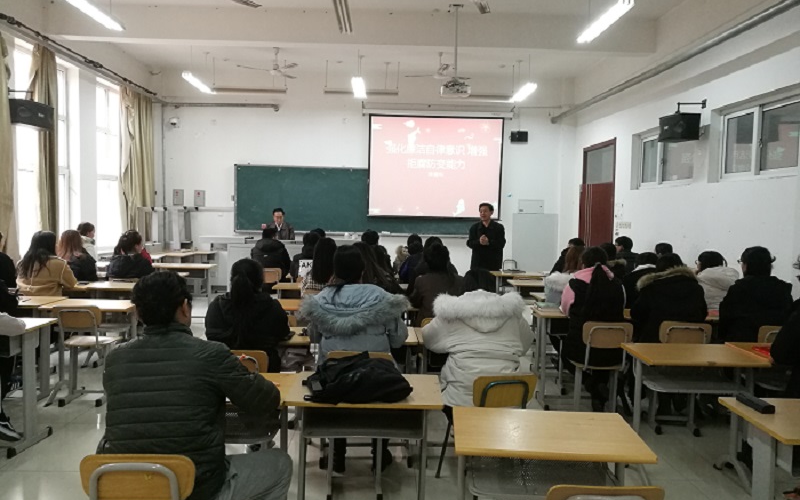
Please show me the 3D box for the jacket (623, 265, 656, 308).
[{"bbox_3d":[2.437,0.433,6.062,0.500,0.620,0.400,1,4,-7],"label":"jacket"}]

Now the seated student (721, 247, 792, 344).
[{"bbox_3d":[2.702,0.644,5.081,0.560,1.360,0.780,0,4,-16],"label":"seated student"}]

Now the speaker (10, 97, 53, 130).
[{"bbox_3d":[-3.948,-1.433,6.613,0.270,0.255,0.480,3,4,28],"label":"speaker"}]

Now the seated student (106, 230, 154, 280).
[{"bbox_3d":[-3.036,0.427,7.112,0.540,1.290,0.720,2,4,16],"label":"seated student"}]

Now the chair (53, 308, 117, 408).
[{"bbox_3d":[-2.434,0.787,4.942,0.380,0.790,0.500,1,4,-2],"label":"chair"}]

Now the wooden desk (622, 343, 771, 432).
[{"bbox_3d":[1.677,0.980,3.636,0.650,0.765,0.453,1,4,-1],"label":"wooden desk"}]

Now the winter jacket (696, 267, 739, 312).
[{"bbox_3d":[2.715,0.460,5.437,0.500,0.640,0.420,0,4,-13],"label":"winter jacket"}]

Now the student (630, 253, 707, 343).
[{"bbox_3d":[2.022,0.671,5.064,0.560,1.280,0.780,1,4,-7],"label":"student"}]

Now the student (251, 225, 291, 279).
[{"bbox_3d":[-1.674,0.354,8.051,0.520,1.270,0.720,1,4,-2],"label":"student"}]

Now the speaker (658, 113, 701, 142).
[{"bbox_3d":[3.142,-1.367,6.981,0.250,0.280,0.400,-1,4,-27],"label":"speaker"}]

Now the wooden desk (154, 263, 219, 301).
[{"bbox_3d":[-2.809,0.592,8.177,0.700,0.765,0.455,1,4,-2],"label":"wooden desk"}]

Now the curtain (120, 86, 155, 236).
[{"bbox_3d":[-4.154,-1.283,9.974,0.180,2.560,1.200,1,4,-2],"label":"curtain"}]

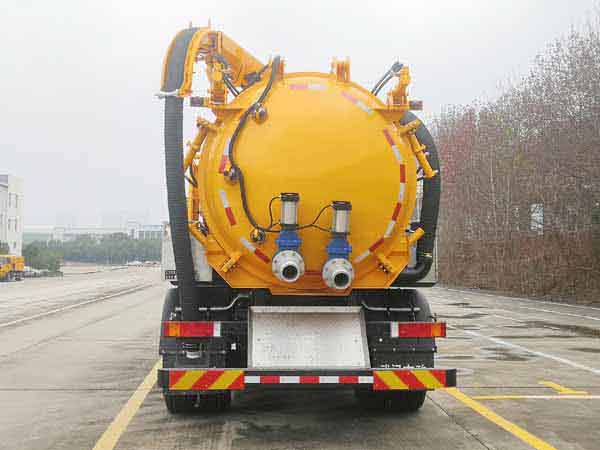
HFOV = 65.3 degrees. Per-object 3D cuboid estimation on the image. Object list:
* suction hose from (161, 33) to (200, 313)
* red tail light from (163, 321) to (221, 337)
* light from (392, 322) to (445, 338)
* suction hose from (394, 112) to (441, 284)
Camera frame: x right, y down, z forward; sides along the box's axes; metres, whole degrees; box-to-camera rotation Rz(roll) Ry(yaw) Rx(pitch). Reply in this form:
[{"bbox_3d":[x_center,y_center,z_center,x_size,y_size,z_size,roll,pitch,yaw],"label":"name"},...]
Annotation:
[{"bbox_3d":[-1.000,-0.450,3.970,0.340,2.500,0.380,0,-4,-2],"label":"suction hose"},{"bbox_3d":[-0.853,0.815,3.680,0.450,0.120,0.080,0,-4,-2],"label":"red tail light"},{"bbox_3d":[0.932,0.830,3.680,0.440,0.120,0.080,0,-4,-2],"label":"light"},{"bbox_3d":[1.055,-0.240,4.200,0.420,1.520,0.300,0,-4,-2],"label":"suction hose"}]

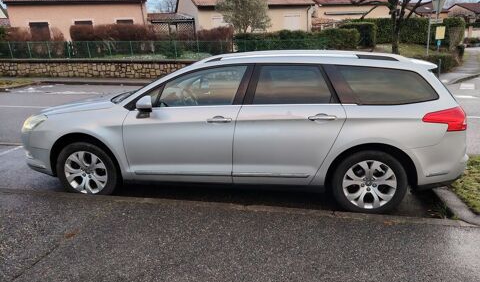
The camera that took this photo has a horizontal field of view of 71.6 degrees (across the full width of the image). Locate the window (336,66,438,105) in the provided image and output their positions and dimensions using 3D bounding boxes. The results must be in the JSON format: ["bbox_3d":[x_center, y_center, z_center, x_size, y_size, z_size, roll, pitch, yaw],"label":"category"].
[{"bbox_3d":[1.262,-0.482,2.861,0.850,0.360,0.100,1,2,6],"label":"window"}]

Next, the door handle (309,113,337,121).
[{"bbox_3d":[0.712,-0.205,2.873,0.230,0.055,0.050,1,17,9],"label":"door handle"}]

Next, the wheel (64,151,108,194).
[{"bbox_3d":[-1.589,0.314,3.542,0.475,0.475,0.180,1,17,9],"label":"wheel"}]

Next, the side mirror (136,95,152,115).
[{"bbox_3d":[-0.884,-0.334,3.079,0.120,0.155,0.190,1,17,9],"label":"side mirror"}]

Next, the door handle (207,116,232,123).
[{"bbox_3d":[-0.184,-0.197,3.029,0.230,0.055,0.050,1,17,9],"label":"door handle"}]

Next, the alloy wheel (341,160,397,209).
[{"bbox_3d":[1.189,0.378,3.086,0.475,0.475,0.180,1,17,9],"label":"alloy wheel"}]

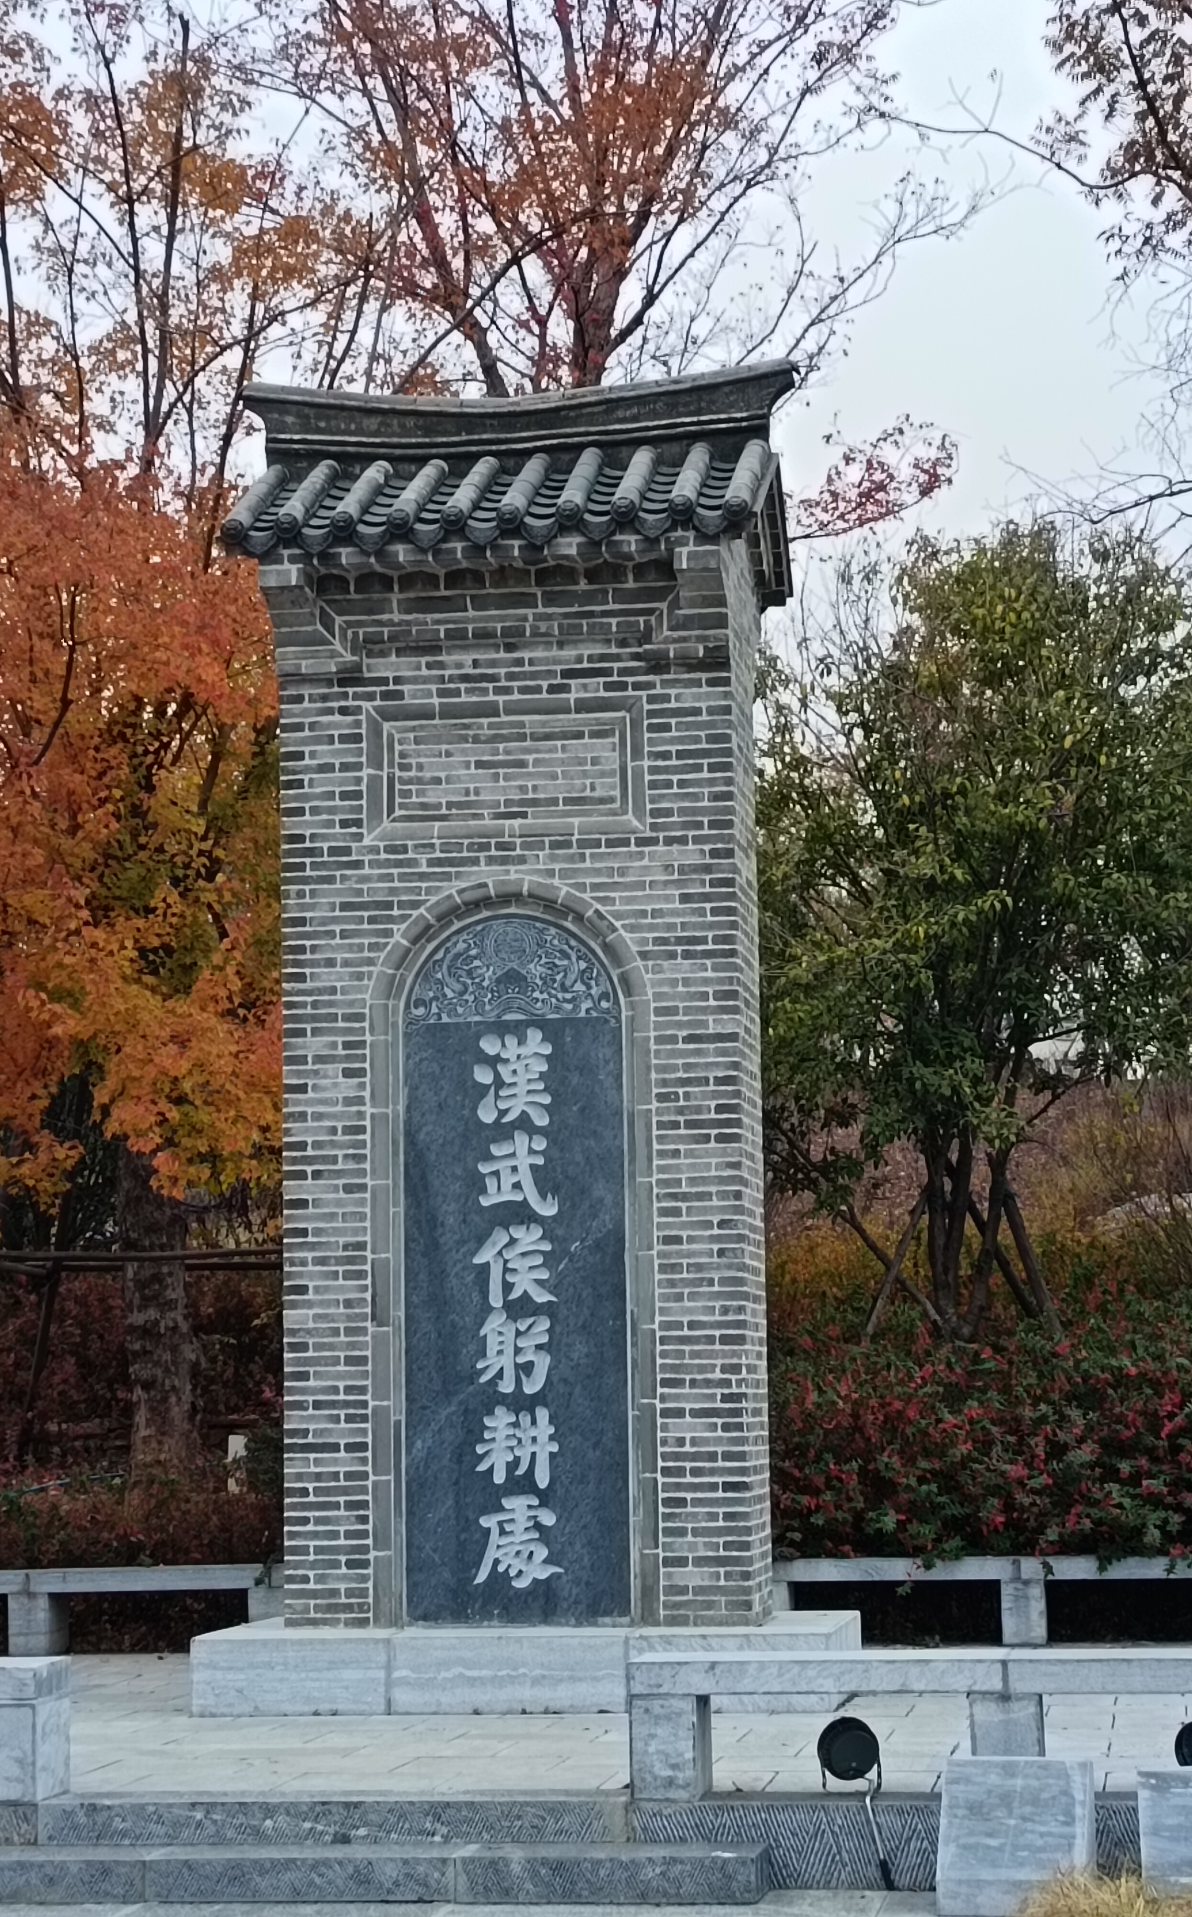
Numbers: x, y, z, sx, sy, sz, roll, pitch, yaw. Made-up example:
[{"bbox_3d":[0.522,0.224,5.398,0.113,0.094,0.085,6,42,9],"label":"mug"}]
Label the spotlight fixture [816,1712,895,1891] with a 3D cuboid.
[{"bbox_3d":[0.848,2.752,12.315,0.225,0.540,0.300,-1,-7,-3],"label":"spotlight fixture"}]

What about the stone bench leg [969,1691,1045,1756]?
[{"bbox_3d":[1.348,2.560,12.301,0.220,0.342,0.380,-2,-7,8],"label":"stone bench leg"}]

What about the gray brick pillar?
[{"bbox_3d":[-0.326,0.125,16.919,2.540,5.640,1.480,-2,-7,8],"label":"gray brick pillar"}]

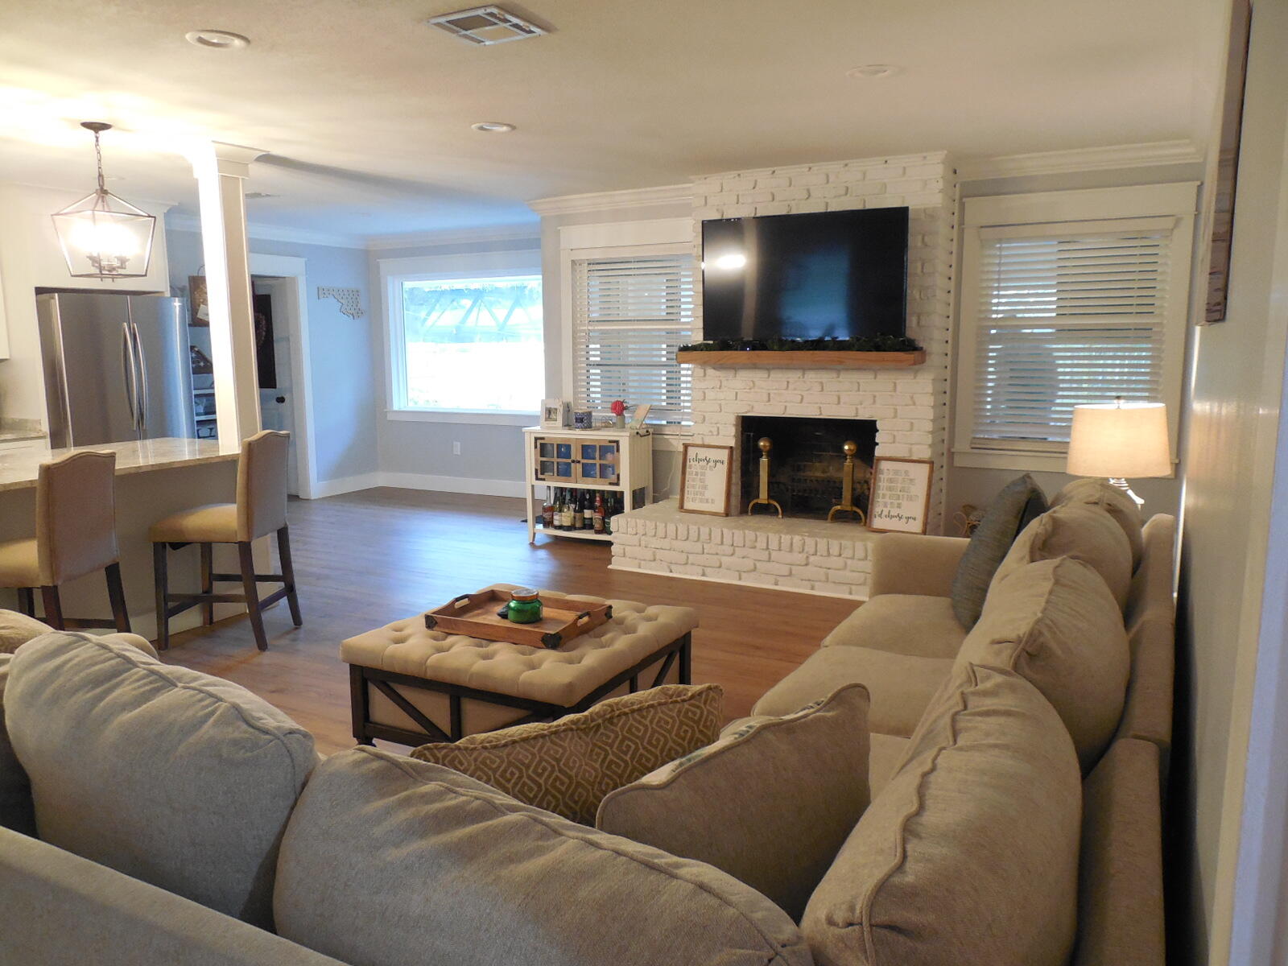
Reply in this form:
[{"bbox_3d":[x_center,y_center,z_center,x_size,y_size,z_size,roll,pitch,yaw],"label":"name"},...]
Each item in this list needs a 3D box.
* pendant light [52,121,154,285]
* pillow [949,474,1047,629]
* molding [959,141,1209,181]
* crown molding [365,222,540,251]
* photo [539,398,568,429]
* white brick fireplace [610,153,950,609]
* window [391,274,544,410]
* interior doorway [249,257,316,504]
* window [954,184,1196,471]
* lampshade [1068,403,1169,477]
[{"bbox_3d":[-2.426,-1.255,4.182,0.305,0.682,0.305,4,10,28],"label":"pendant light"},{"bbox_3d":[1.198,0.234,3.114,0.170,0.490,0.460,23,18,23],"label":"pillow"},{"bbox_3d":[2.312,-1.724,5.011,1.230,0.102,0.120,4,10,28],"label":"molding"},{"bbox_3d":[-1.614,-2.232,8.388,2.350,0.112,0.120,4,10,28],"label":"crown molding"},{"bbox_3d":[-0.658,-0.489,6.676,0.170,0.205,0.030,4,10,29],"label":"photo"},{"bbox_3d":[0.783,-0.637,5.696,1.980,2.440,0.720,4,10,28],"label":"white brick fireplace"},{"bbox_3d":[-1.577,-1.287,8.660,1.980,1.280,0.120,4,10,29],"label":"window"},{"bbox_3d":[-3.345,-0.882,8.213,0.160,2.220,0.970,4,10,29],"label":"interior doorway"},{"bbox_3d":[2.356,-0.823,5.175,1.170,1.540,0.100,4,10,29],"label":"window"},{"bbox_3d":[1.869,-0.166,3.660,0.410,0.275,0.410,4,10,29],"label":"lampshade"}]

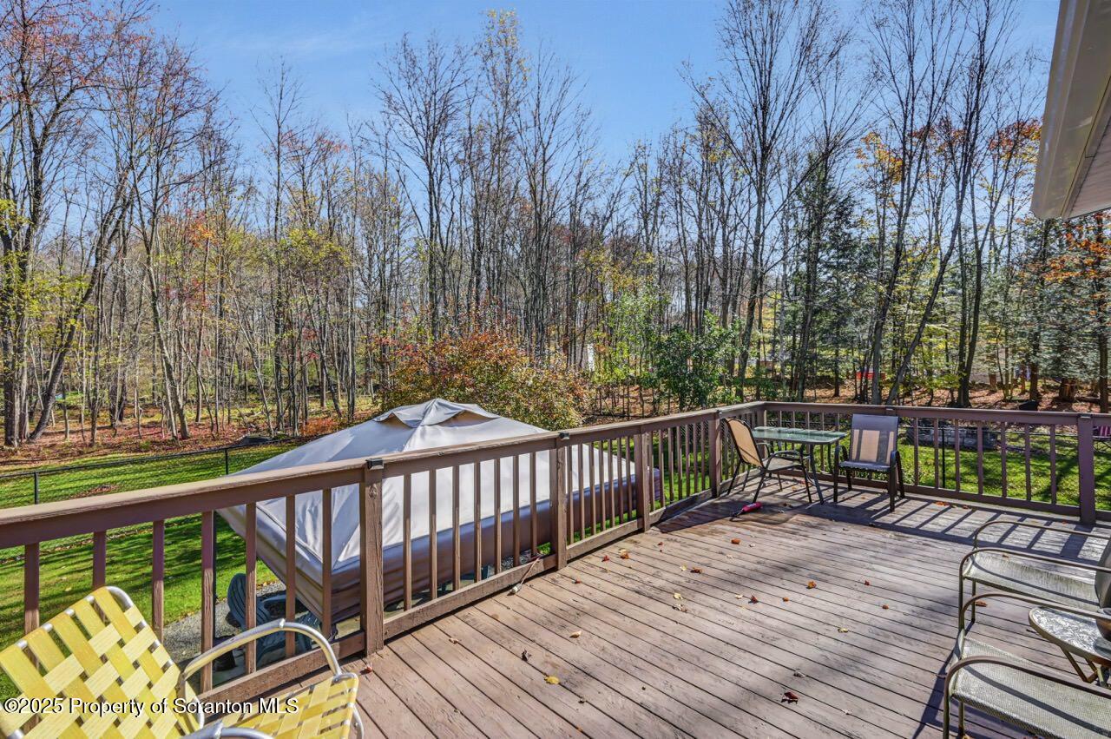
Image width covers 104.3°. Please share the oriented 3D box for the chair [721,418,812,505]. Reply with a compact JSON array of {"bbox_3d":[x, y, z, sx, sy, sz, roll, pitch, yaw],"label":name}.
[{"bbox_3d":[2.458,1.030,5.042,0.750,0.930,0.560,-1,-1,-9],"label":"chair"}]

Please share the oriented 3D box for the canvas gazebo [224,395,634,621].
[{"bbox_3d":[-1.242,1.695,4.805,3.392,2.754,3.454,-2,-1,45],"label":"canvas gazebo"}]

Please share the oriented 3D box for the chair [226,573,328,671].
[{"bbox_3d":[-3.004,2.643,4.691,0.800,0.900,0.750,0,-1,-17],"label":"chair"}]

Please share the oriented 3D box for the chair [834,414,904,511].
[{"bbox_3d":[3.575,1.014,4.926,0.740,0.930,0.570,0,-1,-44],"label":"chair"}]

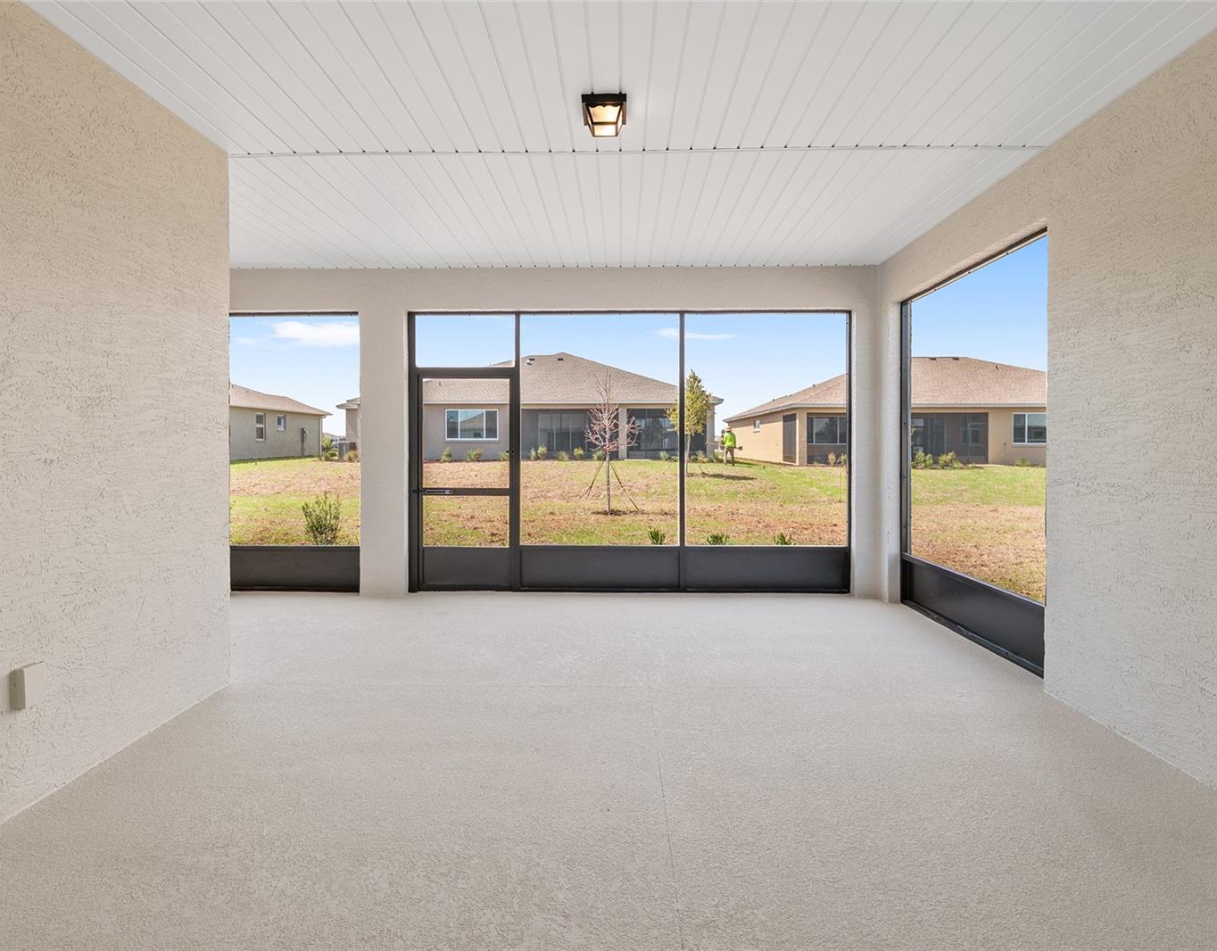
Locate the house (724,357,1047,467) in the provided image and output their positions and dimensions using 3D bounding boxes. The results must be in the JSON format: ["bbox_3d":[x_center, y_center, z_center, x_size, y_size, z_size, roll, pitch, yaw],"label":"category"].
[{"bbox_3d":[19.854,-4.159,37.600,21.800,6.600,17.600,0,2,0],"label":"house"}]

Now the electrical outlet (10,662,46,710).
[{"bbox_3d":[-2.066,0.750,2.116,0.050,0.135,0.077,0,2,1],"label":"electrical outlet"}]

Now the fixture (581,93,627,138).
[{"bbox_3d":[-0.018,-1.721,2.868,0.207,0.113,0.205,0,2,1],"label":"fixture"}]

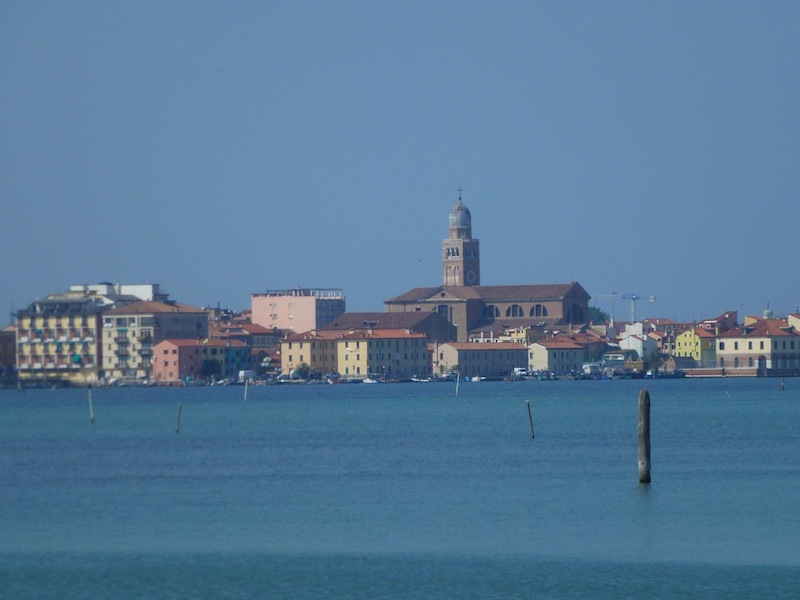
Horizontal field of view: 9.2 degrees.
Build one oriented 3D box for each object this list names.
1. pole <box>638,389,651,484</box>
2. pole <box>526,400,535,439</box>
[{"bbox_3d":[6.545,3.644,133.518,0.313,2.528,0.313,0,-1,0],"label":"pole"},{"bbox_3d":[5.848,5.345,223.012,0.116,1.706,0.116,-9,-1,0],"label":"pole"}]

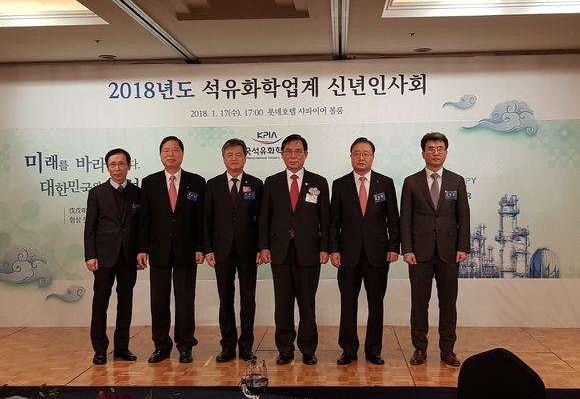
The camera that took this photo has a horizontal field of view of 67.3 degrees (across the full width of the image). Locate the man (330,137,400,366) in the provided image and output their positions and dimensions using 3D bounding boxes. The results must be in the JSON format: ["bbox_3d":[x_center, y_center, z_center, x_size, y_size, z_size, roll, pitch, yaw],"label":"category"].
[{"bbox_3d":[0.582,0.378,3.369,0.521,1.706,0.330,0,3,7],"label":"man"}]

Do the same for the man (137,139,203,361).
[{"bbox_3d":[-0.935,0.376,3.427,0.526,1.737,0.330,-1,3,-12],"label":"man"}]

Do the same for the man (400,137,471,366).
[{"bbox_3d":[1.118,0.357,3.337,0.531,1.739,0.330,0,3,14],"label":"man"}]

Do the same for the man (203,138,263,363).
[{"bbox_3d":[-0.444,0.380,3.448,0.466,1.717,0.330,-1,3,-6],"label":"man"}]

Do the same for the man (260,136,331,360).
[{"bbox_3d":[0.036,0.368,3.385,0.523,1.736,0.330,-1,3,0],"label":"man"}]

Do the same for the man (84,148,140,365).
[{"bbox_3d":[-1.385,0.426,3.450,0.488,1.647,0.330,-2,3,-27],"label":"man"}]

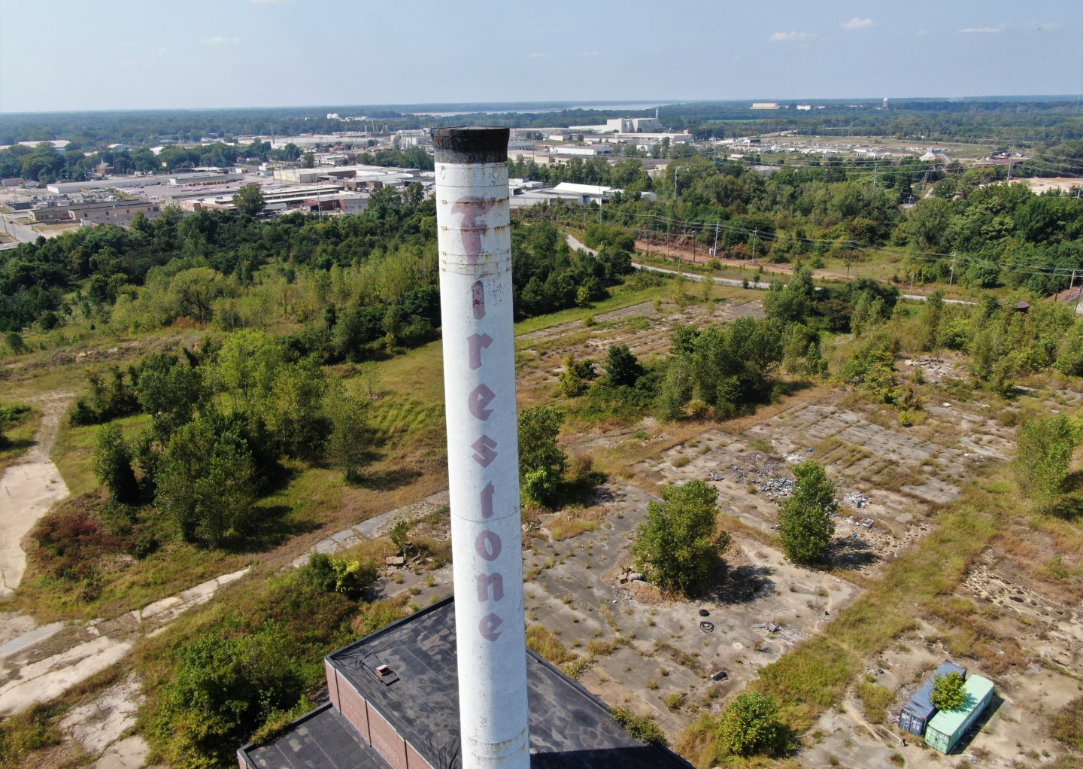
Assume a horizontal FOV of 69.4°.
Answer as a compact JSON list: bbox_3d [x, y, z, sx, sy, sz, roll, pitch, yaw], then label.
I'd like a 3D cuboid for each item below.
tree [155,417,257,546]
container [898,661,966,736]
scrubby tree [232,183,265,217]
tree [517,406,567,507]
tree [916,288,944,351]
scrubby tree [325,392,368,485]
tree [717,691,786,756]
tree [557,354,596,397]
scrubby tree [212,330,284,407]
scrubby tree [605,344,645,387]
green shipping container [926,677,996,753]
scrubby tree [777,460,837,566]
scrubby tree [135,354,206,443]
[{"bbox_3d":[-55.729,16.389,130.091,16.000,21.300,15.000,-10,22,-24],"label":"tree"},{"bbox_3d":[47.150,37.550,93.900,12.190,2.590,2.440,-18,26,-39],"label":"container"},{"bbox_3d":[-194.270,-122.285,518.277,21.300,21.700,20.500,-8,21,-19],"label":"scrubby tree"},{"bbox_3d":[-0.076,12.766,141.424,9.700,18.600,9.700,-1,20,0],"label":"tree"},{"bbox_3d":[111.139,-18.082,223.099,6.900,17.400,6.900,9,22,26],"label":"tree"},{"bbox_3d":[-37.466,10.279,150.909,8.200,18.000,8.200,-6,21,-14],"label":"scrubby tree"},{"bbox_3d":[23.810,38.400,88.710,7.420,5.620,7.050,6,21,17],"label":"tree"},{"bbox_3d":[8.720,-2.210,194.440,9.250,10.340,8.780,0,20,3],"label":"tree"},{"bbox_3d":[-71.010,-3.910,190.620,15.820,18.540,15.030,-9,21,-20],"label":"scrubby tree"},{"bbox_3d":[21.250,-4.640,199.570,9.880,11.040,9.380,1,20,6],"label":"scrubby tree"},{"bbox_3d":[49.345,38.611,92.043,12.190,2.590,2.440,-17,26,-38],"label":"green shipping container"},{"bbox_3d":[41.110,20.030,121.260,8.560,17.440,8.130,6,21,20],"label":"scrubby tree"},{"bbox_3d":[-79.640,3.520,167.650,13.080,20.490,12.430,-11,22,-25],"label":"scrubby tree"}]

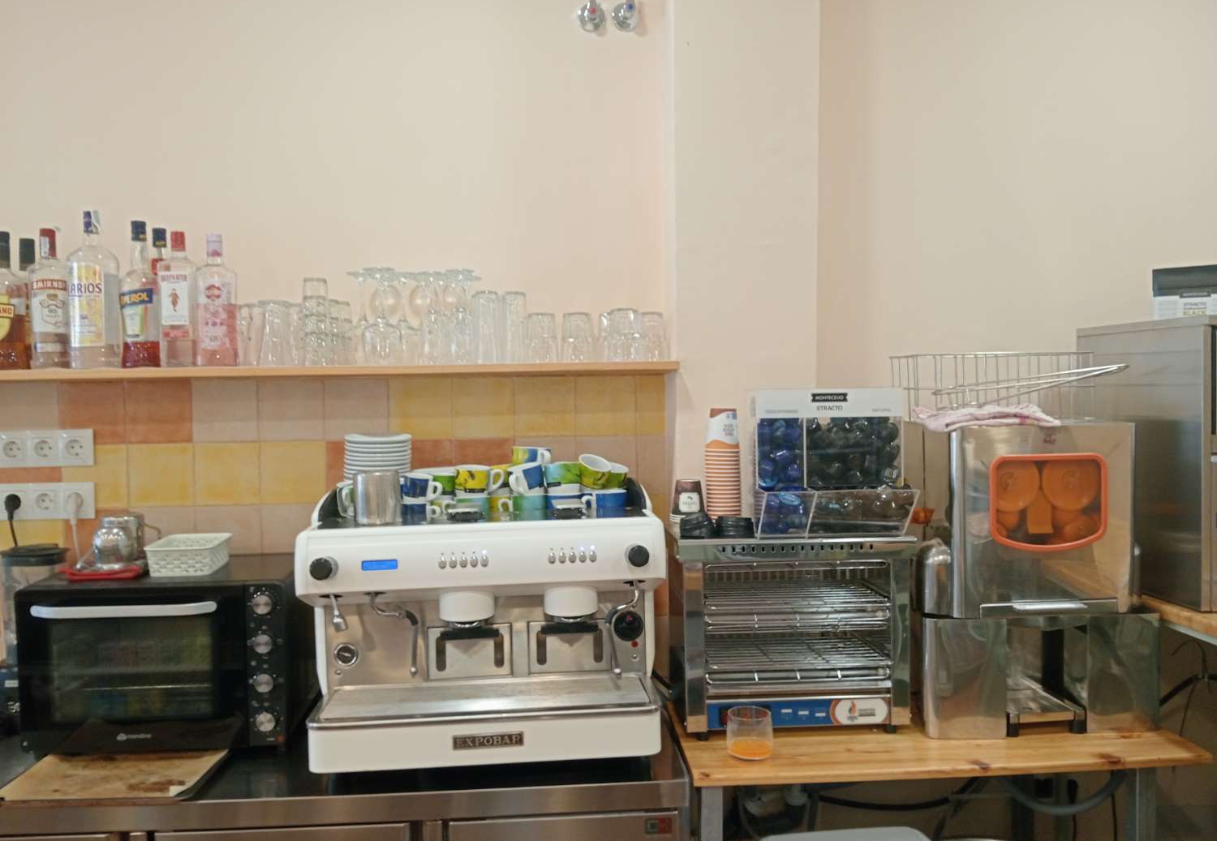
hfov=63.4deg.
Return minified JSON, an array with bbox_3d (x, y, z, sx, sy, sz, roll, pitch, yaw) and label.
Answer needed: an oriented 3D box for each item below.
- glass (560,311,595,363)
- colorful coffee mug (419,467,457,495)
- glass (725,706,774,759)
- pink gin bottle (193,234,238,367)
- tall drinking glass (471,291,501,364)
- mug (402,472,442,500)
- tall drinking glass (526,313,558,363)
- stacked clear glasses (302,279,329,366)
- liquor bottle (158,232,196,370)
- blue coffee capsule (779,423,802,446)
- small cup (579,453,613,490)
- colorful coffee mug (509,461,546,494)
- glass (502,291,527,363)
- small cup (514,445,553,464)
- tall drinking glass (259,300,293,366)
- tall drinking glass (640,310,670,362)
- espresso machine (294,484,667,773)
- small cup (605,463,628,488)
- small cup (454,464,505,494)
[{"bbox_3d":[-0.072,-0.194,2.310,0.078,0.120,0.078,-1,2,-6],"label":"glass"},{"bbox_3d":[-0.344,0.133,2.020,0.085,0.057,0.072,-1,2,-9],"label":"colorful coffee mug"},{"bbox_3d":[0.277,0.614,1.937,0.091,0.083,0.091,-1,4,0],"label":"glass"},{"bbox_3d":[-0.882,-0.270,2.216,0.079,0.295,0.065,-1,4,-6],"label":"pink gin bottle"},{"bbox_3d":[-0.284,-0.217,2.303,0.062,0.167,0.062,-1,4,-6],"label":"tall drinking glass"},{"bbox_3d":[-0.373,0.136,1.978,0.088,0.056,0.065,4,4,10],"label":"mug"},{"bbox_3d":[-0.155,-0.192,2.300,0.078,0.120,0.078,-1,2,-6],"label":"tall drinking glass"},{"bbox_3d":[-0.670,-0.225,2.252,0.061,0.201,0.061,-1,4,-6],"label":"stacked clear glasses"},{"bbox_3d":[-0.964,-0.272,2.207,0.077,0.302,0.063,-1,4,-6],"label":"liquor bottle"},{"bbox_3d":[0.394,0.031,2.130,0.046,0.048,0.044,-1,4,-6],"label":"blue coffee capsule"},{"bbox_3d":[-0.038,0.115,2.059,0.072,0.058,0.092,20,19,-8],"label":"small cup"},{"bbox_3d":[-0.173,0.124,2.021,0.070,0.056,0.092,-9,7,41],"label":"colorful coffee mug"},{"bbox_3d":[-0.220,-0.218,2.310,0.058,0.167,0.058,-1,4,-6],"label":"glass"},{"bbox_3d":[-0.151,0.083,2.008,0.078,0.057,0.104,-1,2,-22],"label":"small cup"},{"bbox_3d":[-0.745,-0.195,2.210,0.077,0.150,0.077,-1,2,-6],"label":"tall drinking glass"},{"bbox_3d":[0.110,-0.201,2.350,0.077,0.120,0.077,-1,2,-6],"label":"tall drinking glass"},{"bbox_3d":[-0.255,0.399,2.067,0.680,0.502,0.550,-1,4,-7],"label":"espresso machine"},{"bbox_3d":[0.008,0.116,2.010,0.076,0.057,0.068,9,12,0],"label":"small cup"},{"bbox_3d":[-0.256,0.119,1.955,0.098,0.058,0.070,-1,2,-8],"label":"small cup"}]

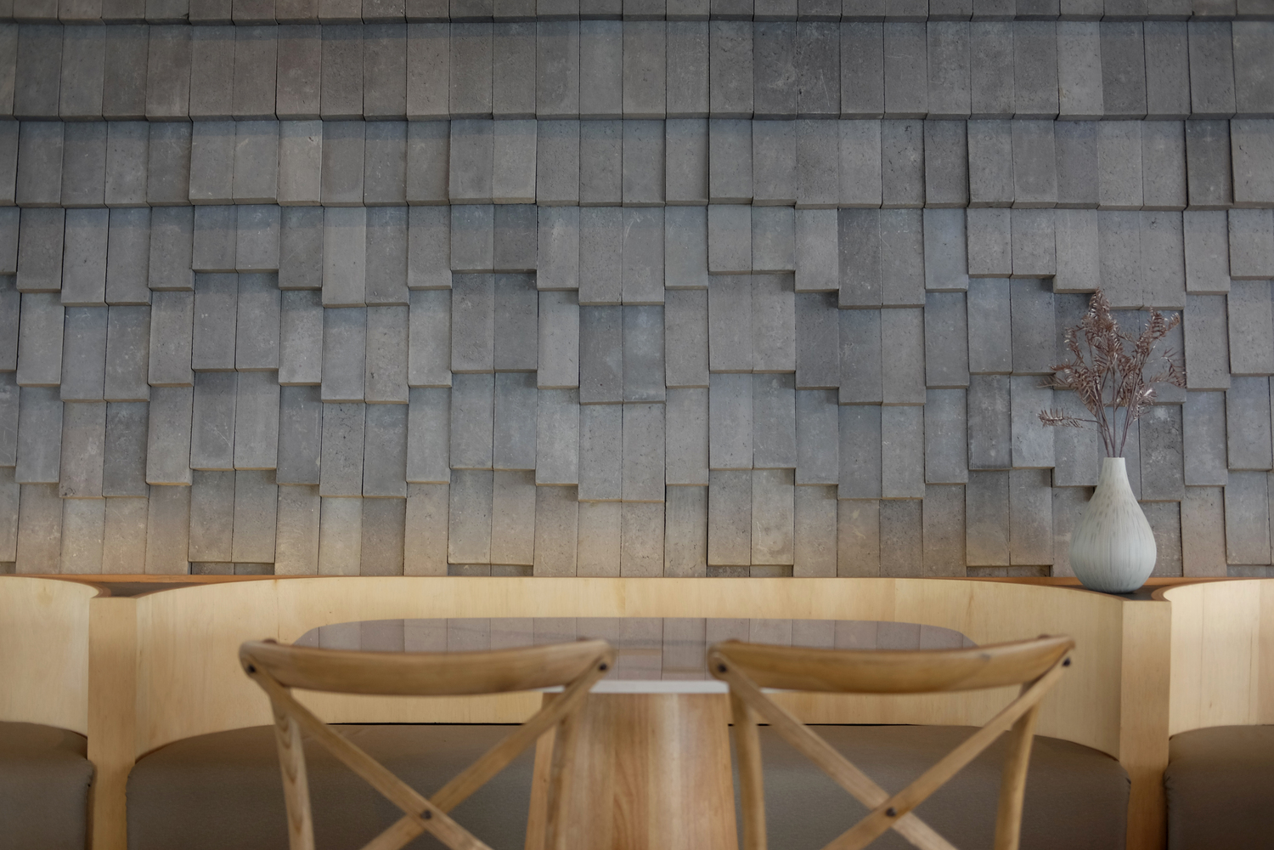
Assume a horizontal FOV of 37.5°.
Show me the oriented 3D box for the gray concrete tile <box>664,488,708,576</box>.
[{"bbox_3d":[0.108,0.246,4.189,0.095,0.215,0.043,0,-9,0],"label":"gray concrete tile"}]

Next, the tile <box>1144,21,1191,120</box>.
[{"bbox_3d":[1.171,-0.784,4.159,0.095,0.215,0.043,0,-9,0],"label":"tile"}]

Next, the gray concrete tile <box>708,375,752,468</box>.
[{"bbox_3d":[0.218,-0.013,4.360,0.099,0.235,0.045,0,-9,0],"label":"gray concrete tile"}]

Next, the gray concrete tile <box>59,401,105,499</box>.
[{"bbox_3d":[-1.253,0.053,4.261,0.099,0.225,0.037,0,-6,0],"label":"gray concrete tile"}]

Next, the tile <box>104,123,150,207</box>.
[{"bbox_3d":[-1.185,-0.615,4.379,0.100,0.208,0.044,0,-8,0],"label":"tile"}]

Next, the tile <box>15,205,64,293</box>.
[{"bbox_3d":[-1.320,-0.394,4.177,0.095,0.196,0.043,0,-9,0],"label":"tile"}]

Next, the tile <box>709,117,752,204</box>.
[{"bbox_3d":[0.213,-0.599,4.256,0.098,0.186,0.050,0,-7,1],"label":"tile"}]

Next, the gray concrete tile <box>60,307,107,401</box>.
[{"bbox_3d":[-1.227,-0.160,4.181,0.096,0.215,0.040,0,-7,0],"label":"gray concrete tile"}]

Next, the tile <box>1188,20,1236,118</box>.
[{"bbox_3d":[1.323,-0.820,4.338,0.100,0.222,0.044,0,-8,0],"label":"tile"}]

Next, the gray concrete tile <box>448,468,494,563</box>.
[{"bbox_3d":[-0.370,0.205,4.189,0.095,0.215,0.043,0,-9,0],"label":"gray concrete tile"}]

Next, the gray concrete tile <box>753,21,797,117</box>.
[{"bbox_3d":[0.313,-0.800,4.250,0.098,0.217,0.050,0,-7,1],"label":"gray concrete tile"}]

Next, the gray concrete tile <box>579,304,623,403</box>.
[{"bbox_3d":[-0.085,-0.164,4.385,0.100,0.222,0.044,0,-6,0],"label":"gray concrete tile"}]

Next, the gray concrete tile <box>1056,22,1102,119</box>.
[{"bbox_3d":[1.019,-0.826,4.338,0.099,0.240,0.042,0,-9,0],"label":"gray concrete tile"}]

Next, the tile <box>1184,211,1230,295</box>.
[{"bbox_3d":[1.314,-0.410,4.349,0.099,0.215,0.042,0,-9,0],"label":"tile"}]

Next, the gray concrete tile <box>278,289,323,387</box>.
[{"bbox_3d":[-0.784,-0.201,4.391,0.100,0.222,0.044,0,-6,0],"label":"gray concrete tile"}]

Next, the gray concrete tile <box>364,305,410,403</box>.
[{"bbox_3d":[-0.567,-0.161,4.282,0.099,0.220,0.050,0,-7,1],"label":"gray concrete tile"}]

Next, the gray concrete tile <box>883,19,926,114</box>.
[{"bbox_3d":[0.591,-0.785,4.160,0.096,0.210,0.040,0,-8,0],"label":"gray concrete tile"}]

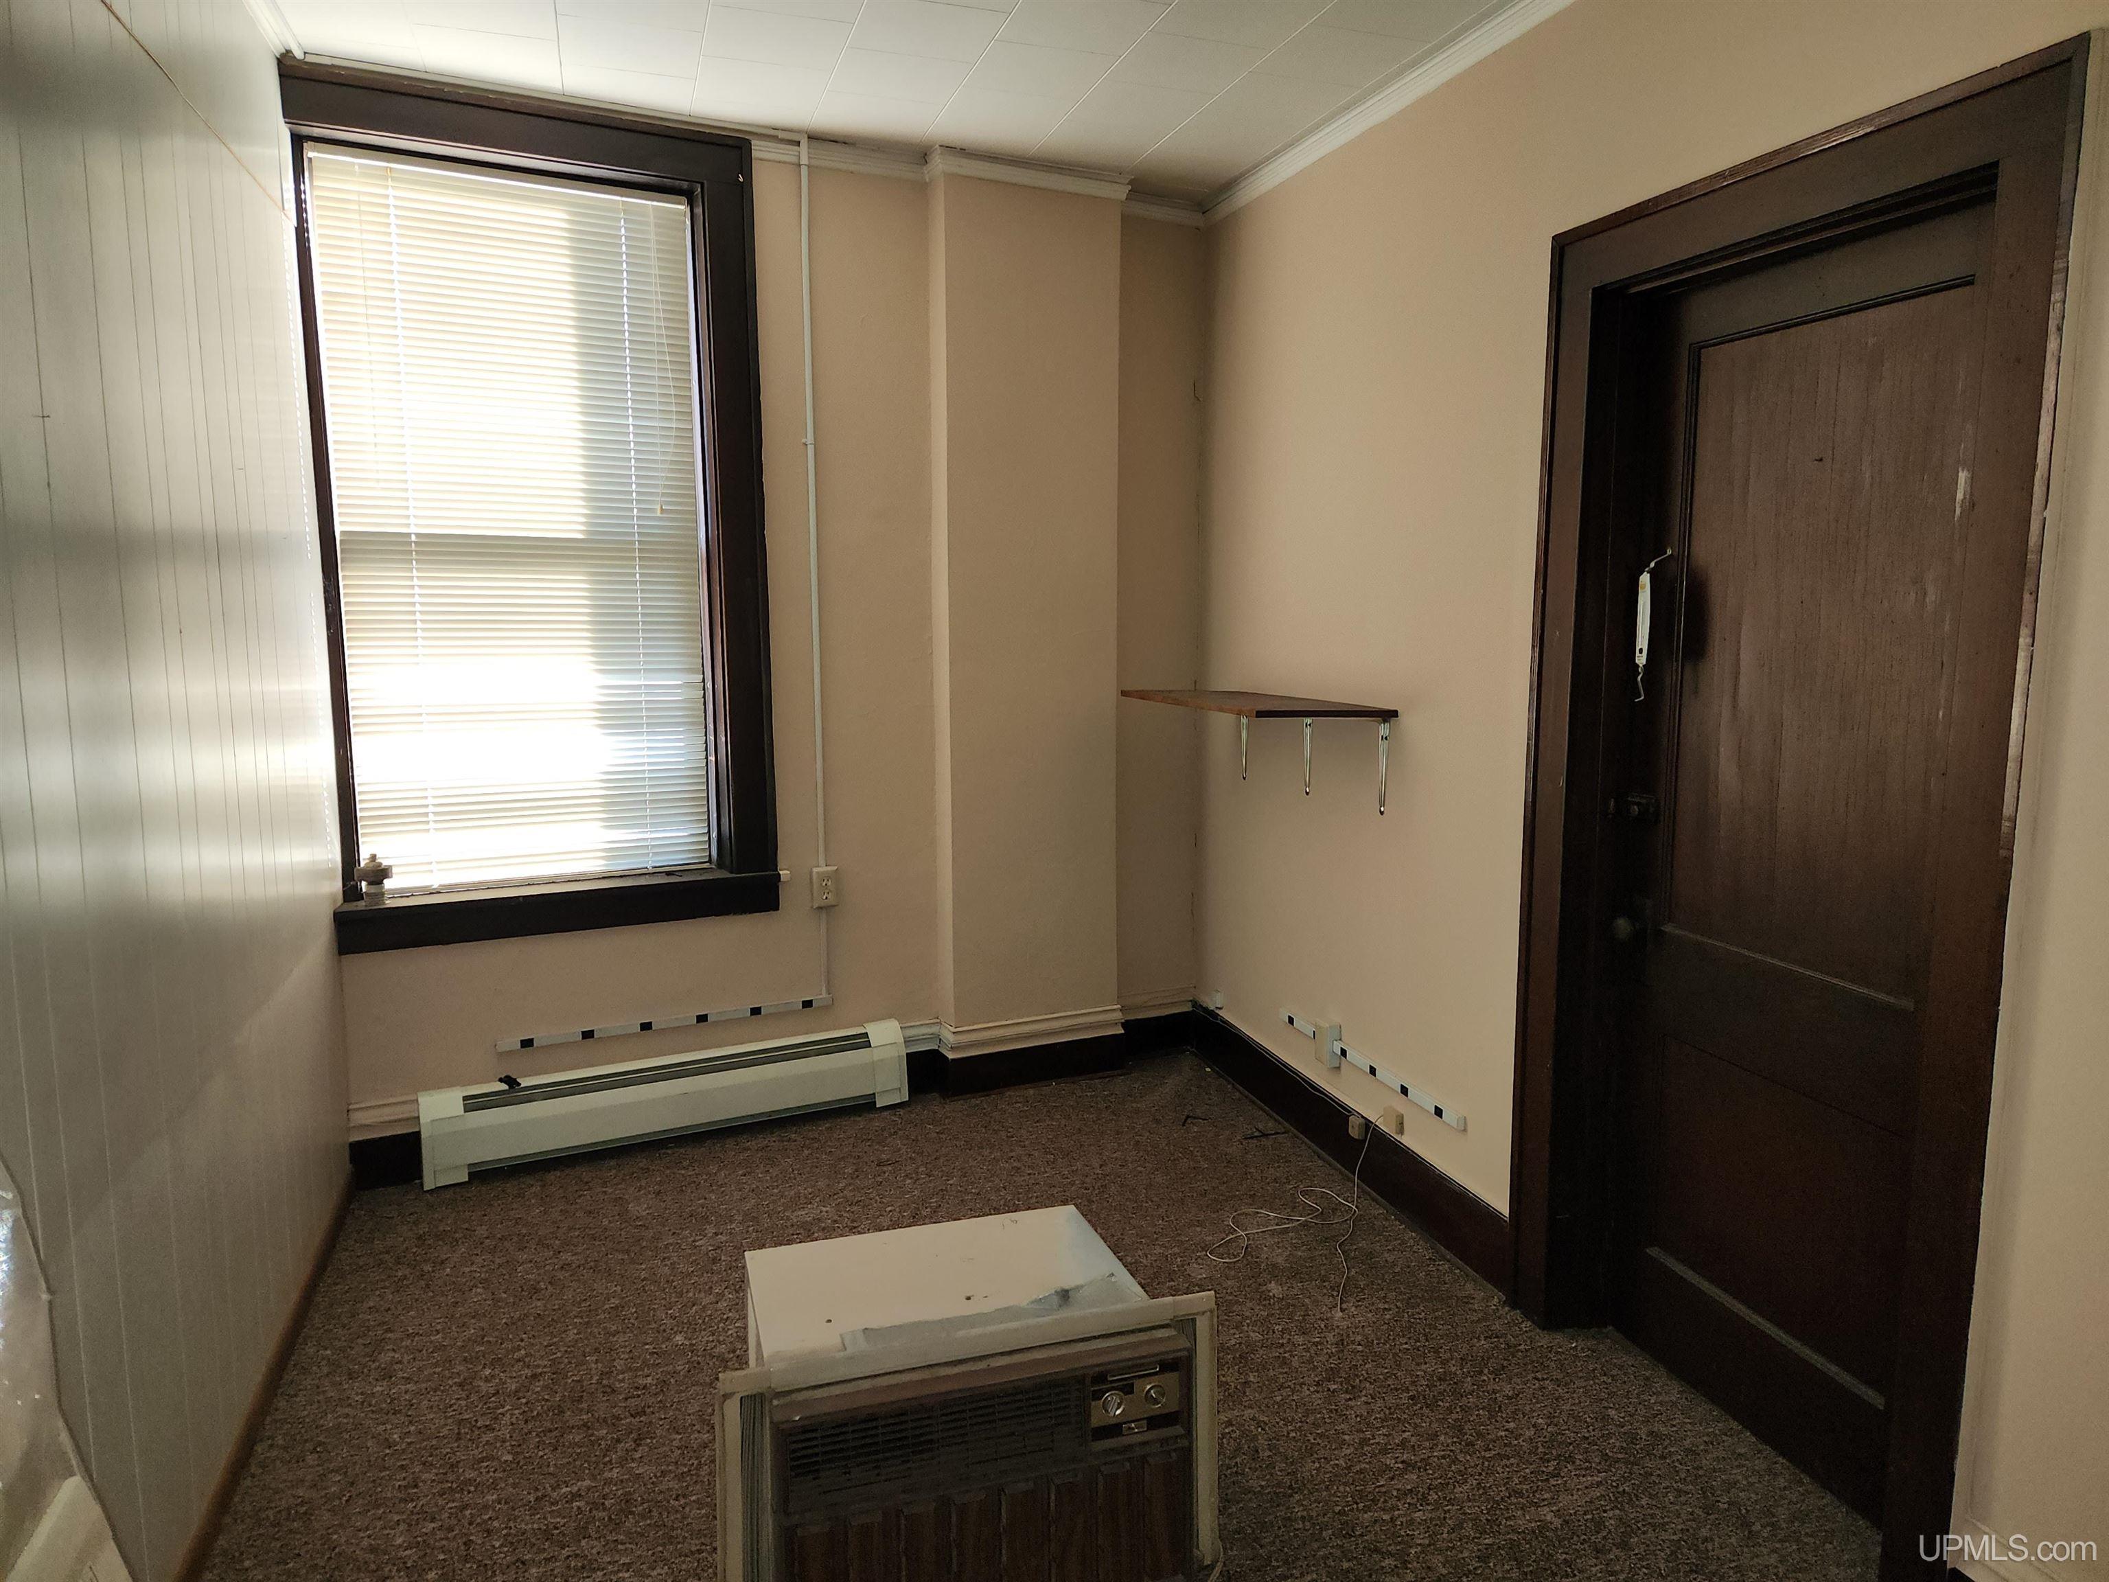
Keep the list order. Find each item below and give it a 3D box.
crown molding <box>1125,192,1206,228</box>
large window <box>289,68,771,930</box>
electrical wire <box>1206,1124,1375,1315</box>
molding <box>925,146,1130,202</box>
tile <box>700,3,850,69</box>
[{"bbox_3d":[0.331,-1.787,4.291,0.340,0.072,0.045,-4,9,-28],"label":"crown molding"},{"bbox_3d":[-1.298,-0.654,3.616,1.110,2.057,0.200,-4,9,-27],"label":"large window"},{"bbox_3d":[0.629,0.993,3.360,0.550,0.190,0.630,-3,8,-17],"label":"electrical wire"},{"bbox_3d":[-0.062,-1.754,4.031,0.650,0.072,0.130,-4,9,-28],"label":"molding"},{"bbox_3d":[-0.618,-1.669,3.106,0.305,0.016,0.305,-3,8,-17],"label":"tile"}]

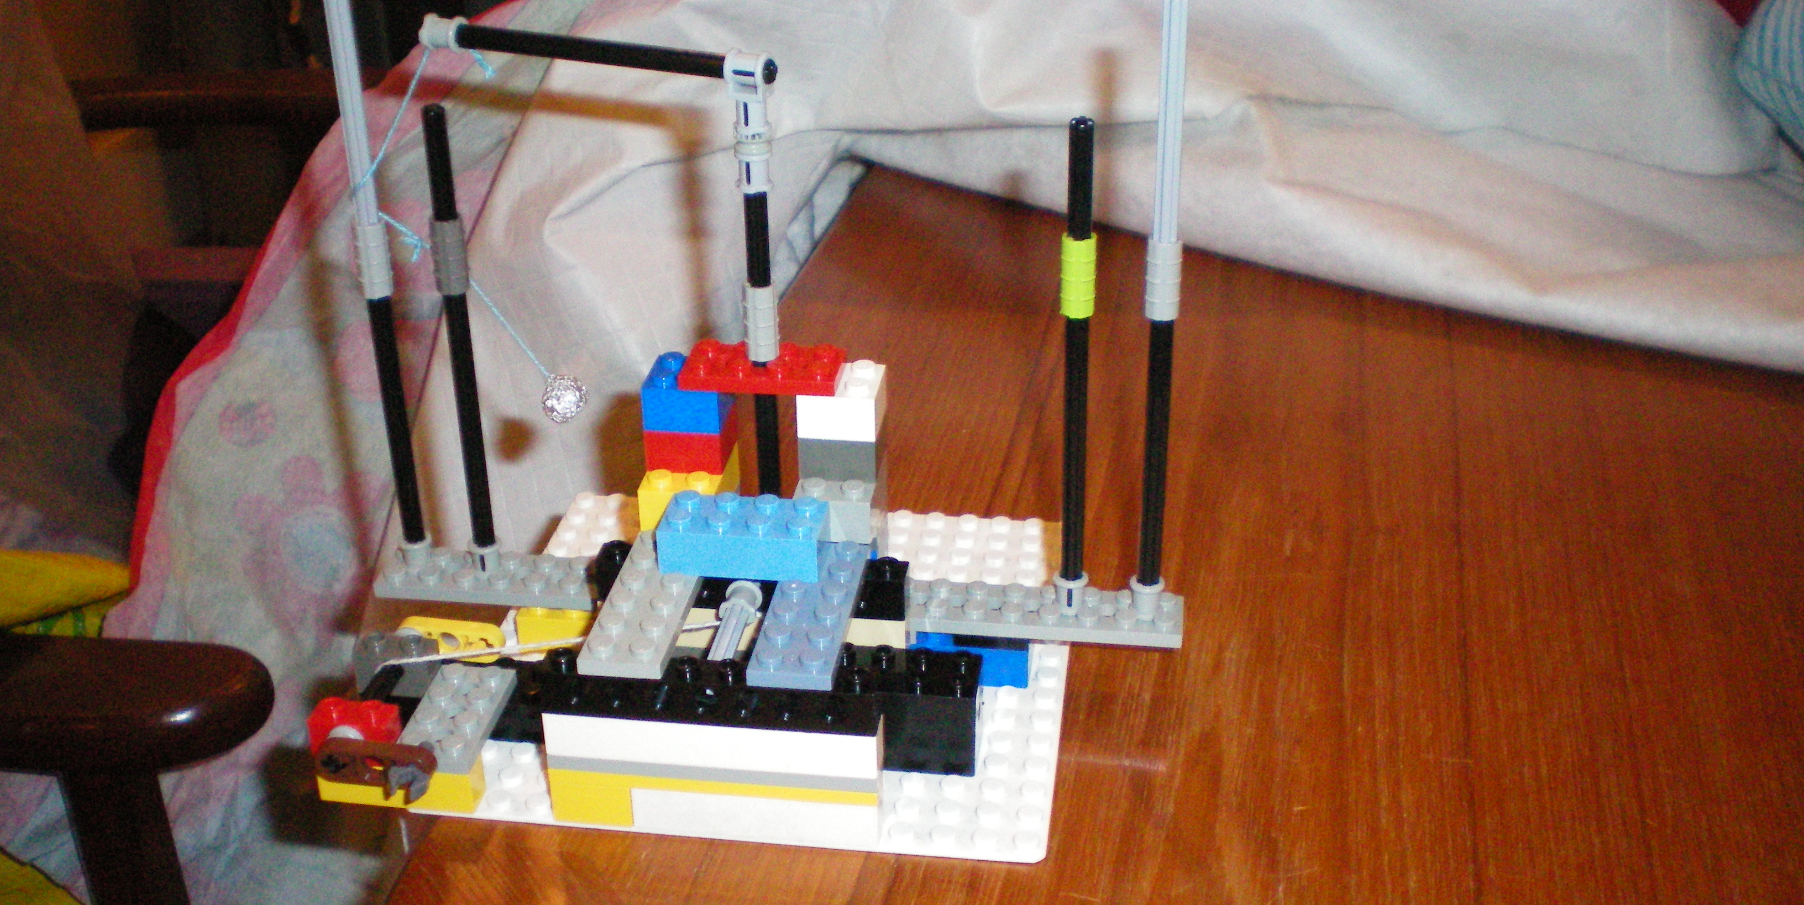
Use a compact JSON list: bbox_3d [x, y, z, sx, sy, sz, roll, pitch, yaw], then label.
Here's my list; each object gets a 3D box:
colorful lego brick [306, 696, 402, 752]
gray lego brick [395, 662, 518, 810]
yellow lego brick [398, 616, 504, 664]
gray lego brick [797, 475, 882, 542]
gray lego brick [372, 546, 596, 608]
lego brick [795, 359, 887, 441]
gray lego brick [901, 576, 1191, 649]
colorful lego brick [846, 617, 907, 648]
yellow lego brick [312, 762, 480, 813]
[{"bbox_3d":[-0.107,0.054,0.387,0.016,0.011,0.008,3,28,7],"label":"colorful lego brick"},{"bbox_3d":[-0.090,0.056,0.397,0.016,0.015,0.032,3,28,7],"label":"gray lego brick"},{"bbox_3d":[-0.094,0.039,0.415,0.024,0.008,0.004,5,28,6],"label":"yellow lego brick"},{"bbox_3d":[-0.013,0.007,0.409,0.016,0.011,0.024,3,28,7],"label":"gray lego brick"},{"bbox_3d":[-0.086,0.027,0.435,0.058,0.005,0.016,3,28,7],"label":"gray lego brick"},{"bbox_3d":[-0.013,-0.012,0.403,0.016,0.011,0.016,3,28,7],"label":"lego brick"},{"bbox_3d":[0.029,0.033,0.420,0.062,0.005,0.016,3,28,7],"label":"gray lego brick"},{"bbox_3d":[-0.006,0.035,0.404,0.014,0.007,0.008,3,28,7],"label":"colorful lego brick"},{"bbox_3d":[-0.099,0.063,0.390,0.032,0.011,0.008,3,28,7],"label":"yellow lego brick"}]

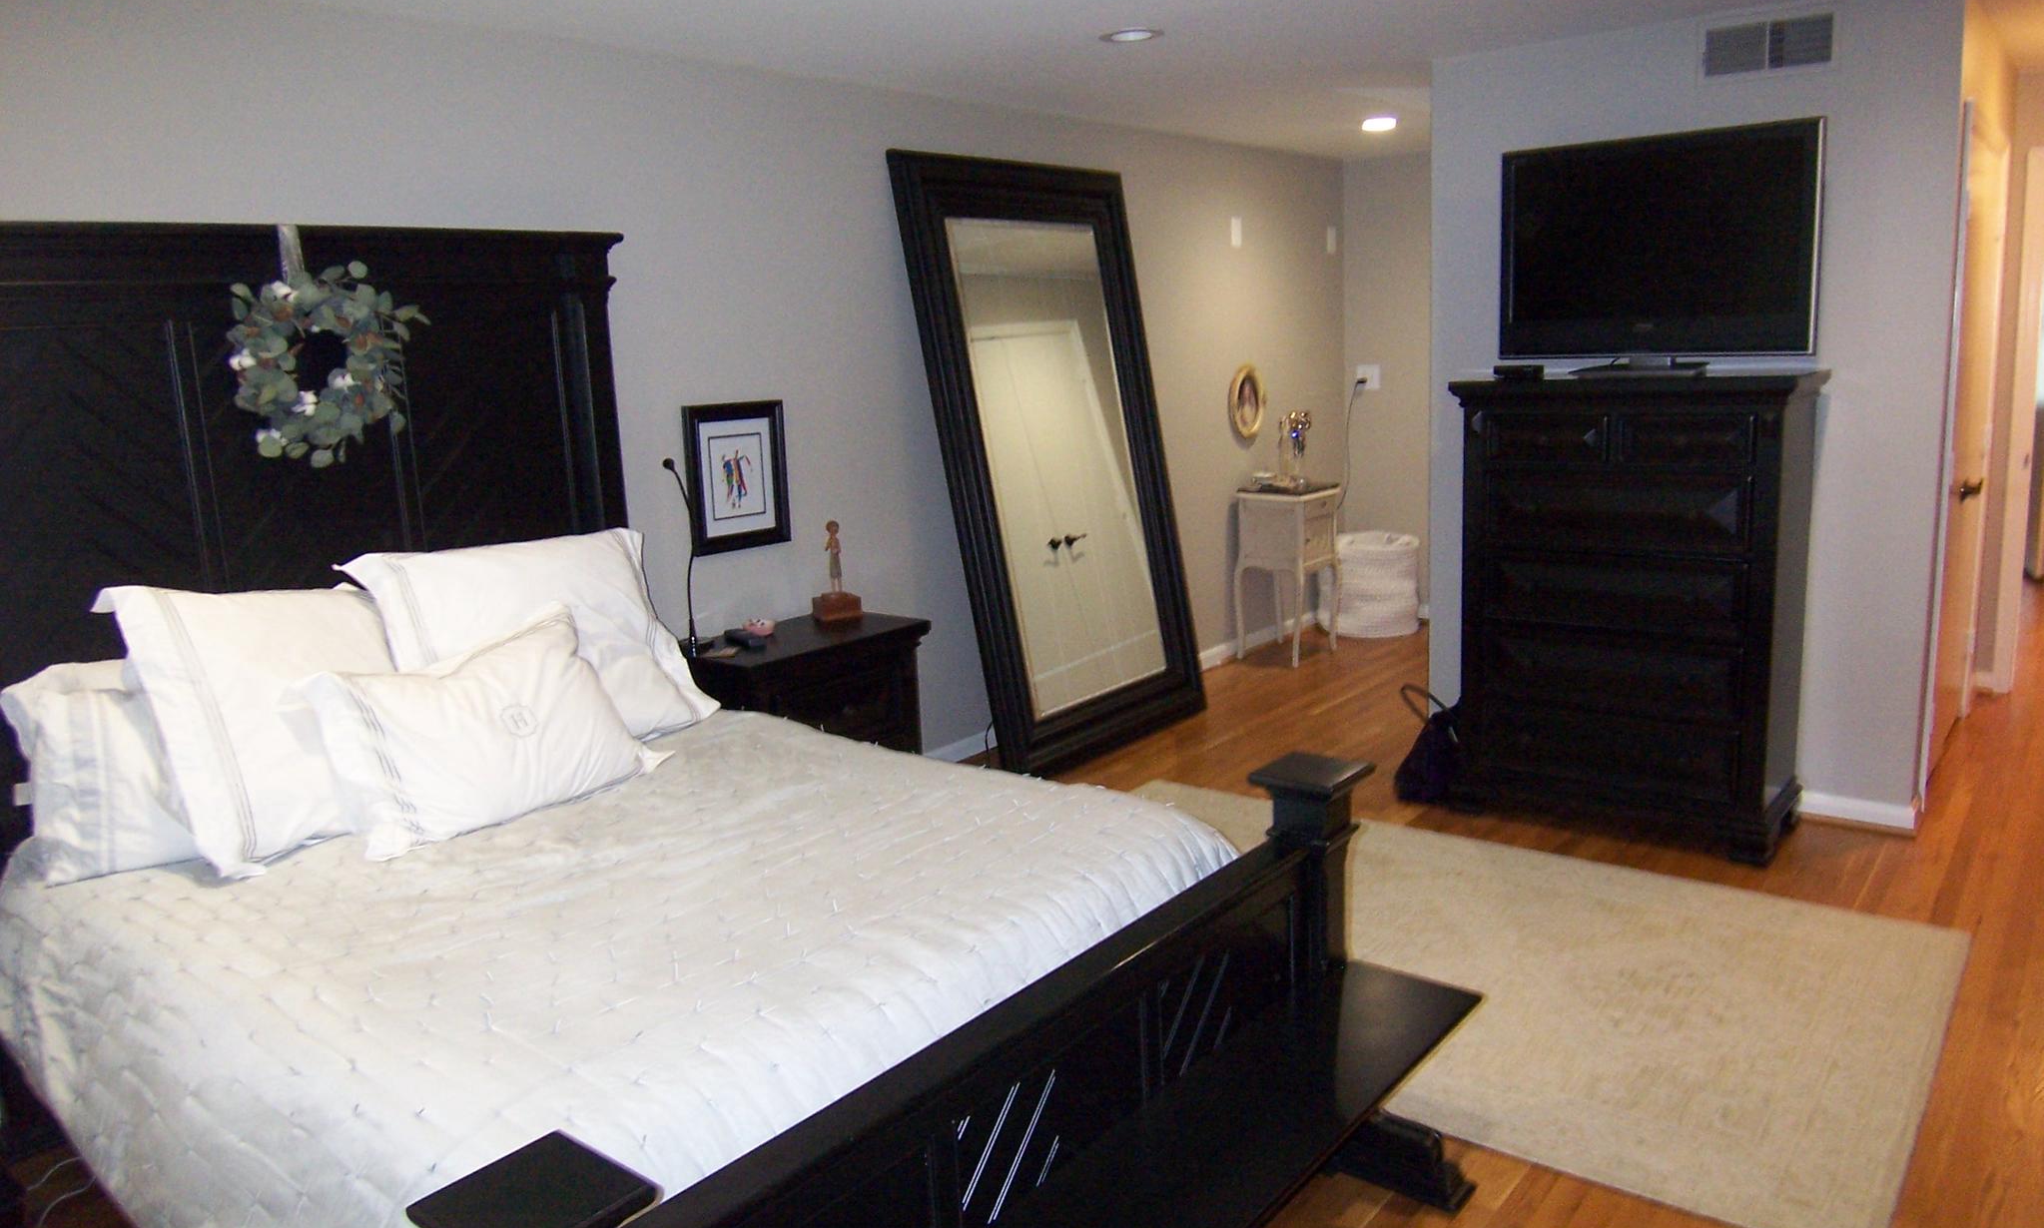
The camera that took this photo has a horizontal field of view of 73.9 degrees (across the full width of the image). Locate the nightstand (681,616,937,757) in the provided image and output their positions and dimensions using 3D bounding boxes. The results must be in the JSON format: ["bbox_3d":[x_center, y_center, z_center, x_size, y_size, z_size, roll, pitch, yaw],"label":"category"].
[{"bbox_3d":[-0.666,0.413,4.166,0.442,0.710,0.705,6,14,40],"label":"nightstand"}]

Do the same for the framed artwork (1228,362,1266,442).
[{"bbox_3d":[1.077,-1.006,6.445,0.035,0.357,0.278,6,14,40],"label":"framed artwork"}]

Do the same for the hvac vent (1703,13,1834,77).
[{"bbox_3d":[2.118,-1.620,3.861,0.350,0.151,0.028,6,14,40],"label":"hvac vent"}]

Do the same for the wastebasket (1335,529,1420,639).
[{"bbox_3d":[1.856,-0.165,7.232,0.510,0.485,0.510,7,15,40],"label":"wastebasket"}]

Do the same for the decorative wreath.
[{"bbox_3d":[-1.627,-0.584,3.174,0.110,0.455,0.440,7,15,40],"label":"decorative wreath"}]

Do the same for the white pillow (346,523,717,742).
[{"bbox_3d":[-1.137,0.073,3.263,0.200,0.530,0.790,-29,-7,39],"label":"white pillow"}]

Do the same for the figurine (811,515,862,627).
[{"bbox_3d":[-0.625,-0.147,4.520,0.125,0.320,0.125,-8,12,-25],"label":"figurine"}]

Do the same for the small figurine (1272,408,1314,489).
[{"bbox_3d":[1.276,-0.773,6.429,0.129,0.378,0.149,6,14,40],"label":"small figurine"}]

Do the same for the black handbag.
[{"bbox_3d":[1.418,0.435,4.649,0.220,0.355,0.300,7,15,40],"label":"black handbag"}]

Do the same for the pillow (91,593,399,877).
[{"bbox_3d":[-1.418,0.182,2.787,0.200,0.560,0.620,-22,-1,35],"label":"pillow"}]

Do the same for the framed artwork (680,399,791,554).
[{"bbox_3d":[-0.896,-0.434,4.297,0.028,0.458,0.388,7,15,40],"label":"framed artwork"}]

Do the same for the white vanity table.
[{"bbox_3d":[1.278,-0.193,6.517,0.358,0.803,0.422,6,14,40],"label":"white vanity table"}]

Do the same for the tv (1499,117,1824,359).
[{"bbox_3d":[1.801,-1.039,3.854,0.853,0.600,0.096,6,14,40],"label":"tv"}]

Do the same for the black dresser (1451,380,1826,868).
[{"bbox_3d":[1.843,-0.037,4.120,0.944,1.339,0.497,6,14,40],"label":"black dresser"}]

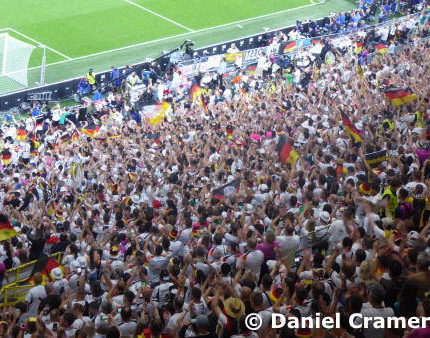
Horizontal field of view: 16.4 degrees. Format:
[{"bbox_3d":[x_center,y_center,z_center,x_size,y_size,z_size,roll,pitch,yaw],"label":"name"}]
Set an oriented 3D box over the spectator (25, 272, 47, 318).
[{"bbox_3d":[-4.191,3.164,34.568,0.550,1.780,0.350,-2,27,-25],"label":"spectator"}]

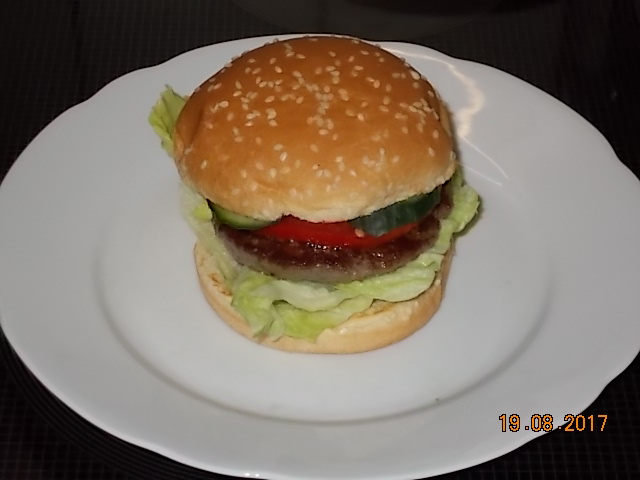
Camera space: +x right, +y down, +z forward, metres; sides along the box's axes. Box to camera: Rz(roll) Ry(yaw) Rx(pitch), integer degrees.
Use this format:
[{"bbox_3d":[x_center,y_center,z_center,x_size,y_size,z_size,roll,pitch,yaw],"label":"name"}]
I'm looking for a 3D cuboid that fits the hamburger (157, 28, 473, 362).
[{"bbox_3d":[0.000,-0.023,0.706,0.124,0.090,0.116,2,42,0],"label":"hamburger"}]

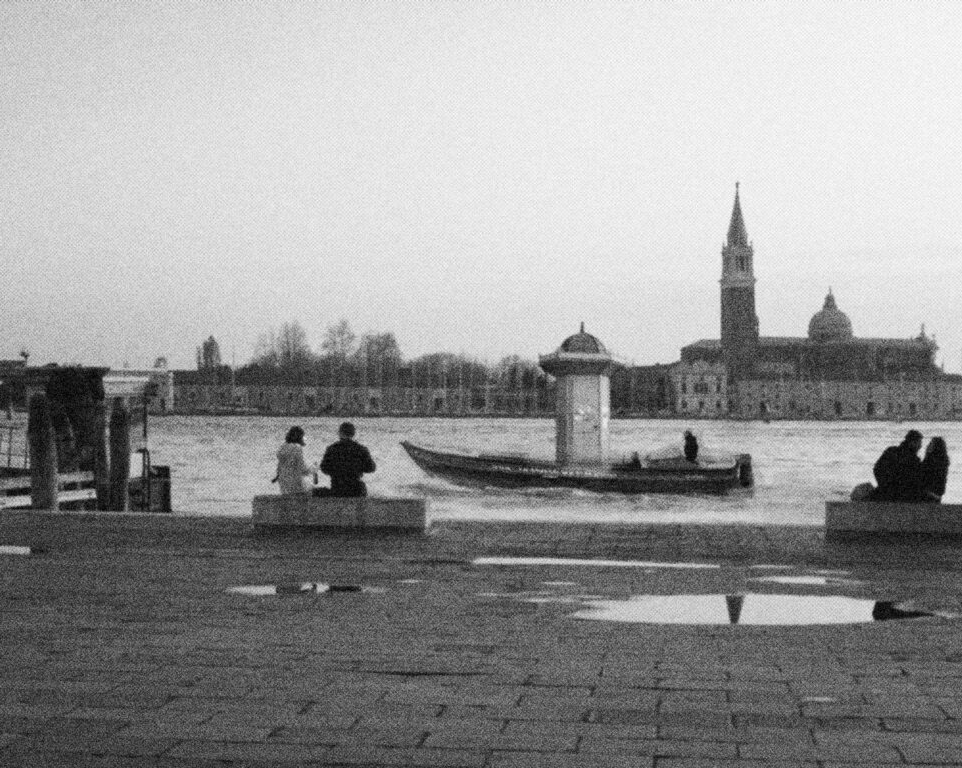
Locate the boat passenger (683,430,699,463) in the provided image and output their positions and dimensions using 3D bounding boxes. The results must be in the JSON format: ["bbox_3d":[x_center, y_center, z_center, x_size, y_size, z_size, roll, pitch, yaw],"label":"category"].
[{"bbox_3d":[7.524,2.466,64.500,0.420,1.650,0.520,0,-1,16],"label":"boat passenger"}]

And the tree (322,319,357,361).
[{"bbox_3d":[-40.384,-5.280,515.000,10.200,26.000,10.000,0,-1,0],"label":"tree"}]

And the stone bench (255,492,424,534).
[{"bbox_3d":[-1.732,1.609,22.250,2.100,0.440,0.550,0,-1,8],"label":"stone bench"}]

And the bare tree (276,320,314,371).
[{"bbox_3d":[-53.227,-4.994,515.000,10.800,26.000,10.500,0,-1,0],"label":"bare tree"}]

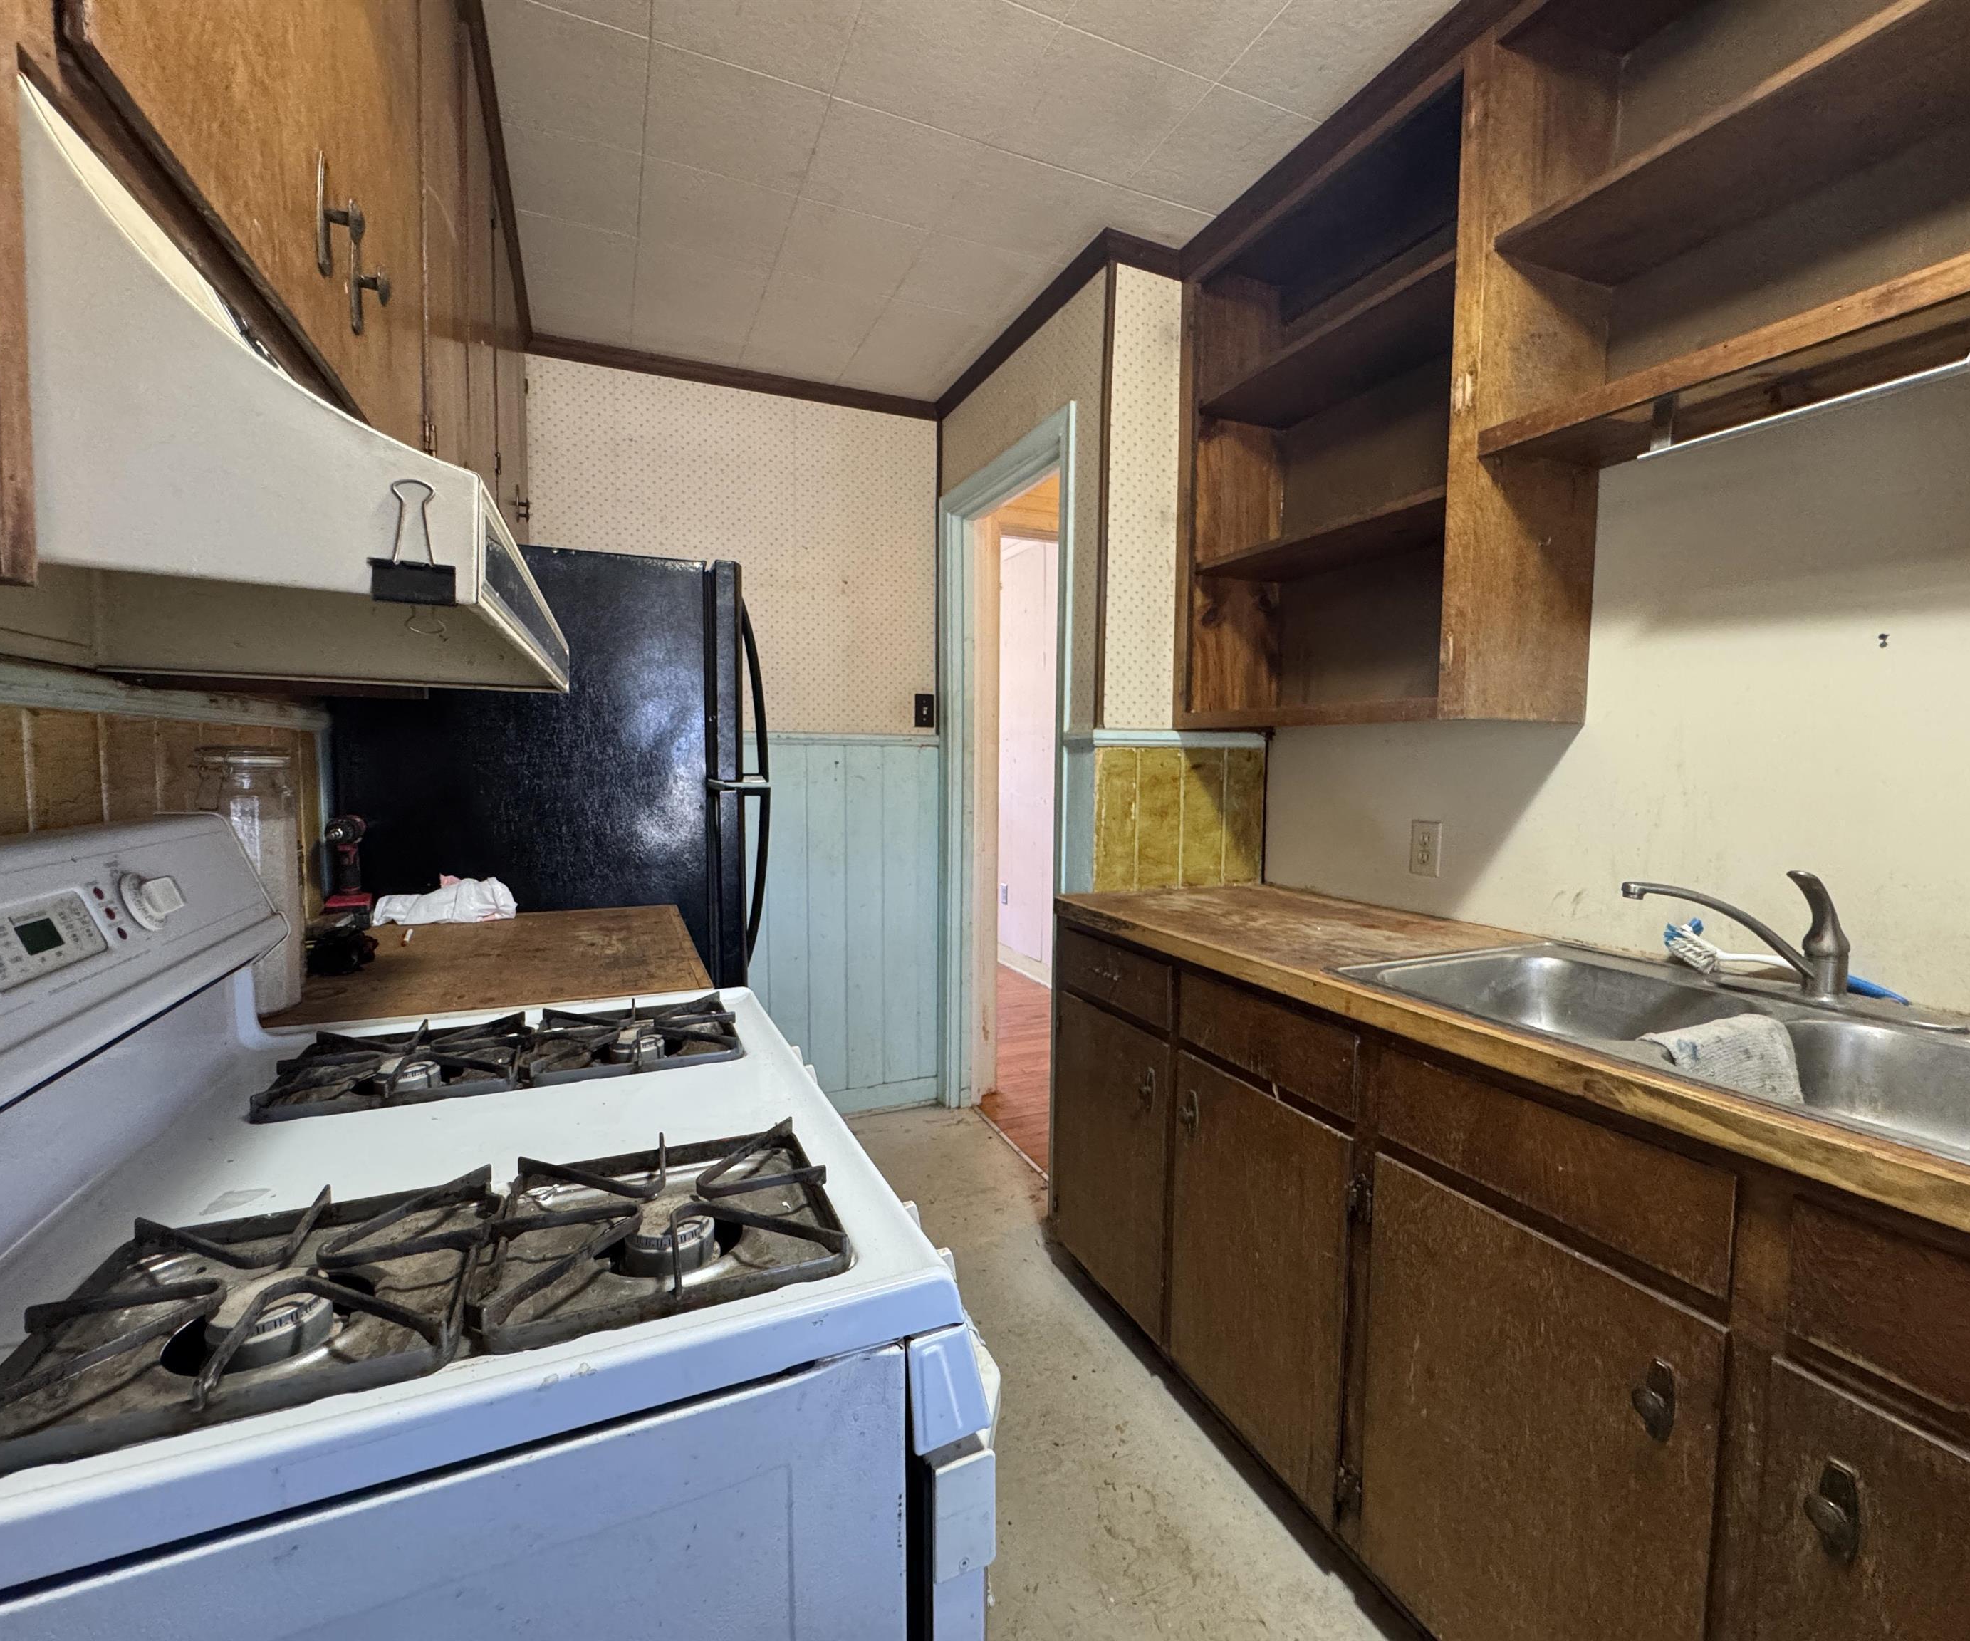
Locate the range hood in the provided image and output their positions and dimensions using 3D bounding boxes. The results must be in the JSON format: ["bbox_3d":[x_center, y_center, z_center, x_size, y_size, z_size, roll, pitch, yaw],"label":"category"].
[{"bbox_3d":[-0.637,-0.263,0.749,0.470,0.240,0.750,-1,4,-24],"label":"range hood"}]

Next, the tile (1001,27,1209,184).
[{"bbox_3d":[0.205,-1.302,1.627,0.305,0.014,0.305,-1,4,-23],"label":"tile"}]

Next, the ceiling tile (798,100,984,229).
[{"bbox_3d":[-0.196,-1.316,1.785,0.305,0.014,0.305,-1,4,-23],"label":"ceiling tile"}]

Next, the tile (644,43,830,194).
[{"bbox_3d":[-0.475,-1.310,1.664,0.305,0.014,0.305,-1,4,-23],"label":"tile"}]

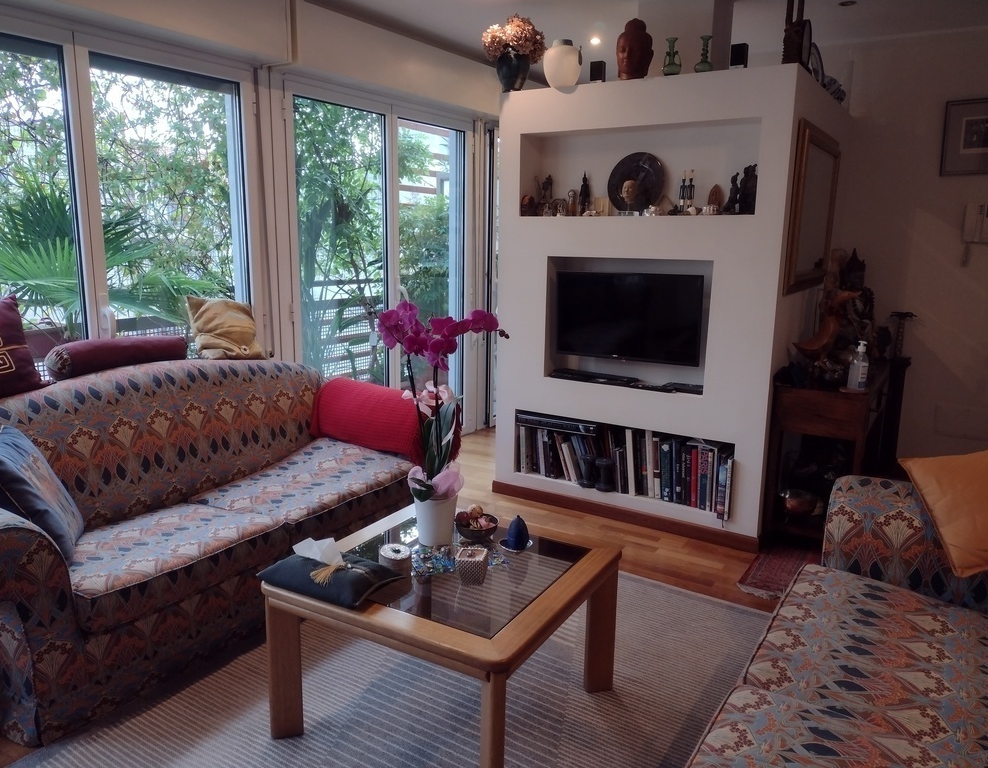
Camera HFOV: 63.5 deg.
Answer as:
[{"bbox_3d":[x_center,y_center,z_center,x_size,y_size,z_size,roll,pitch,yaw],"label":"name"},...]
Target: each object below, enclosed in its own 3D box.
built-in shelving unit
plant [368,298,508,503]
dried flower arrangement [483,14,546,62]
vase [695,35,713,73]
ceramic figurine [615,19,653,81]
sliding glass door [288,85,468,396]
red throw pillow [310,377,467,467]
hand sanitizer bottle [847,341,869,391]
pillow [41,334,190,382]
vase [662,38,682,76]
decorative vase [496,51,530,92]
[{"bbox_3d":[0.966,-0.441,4.315,1.420,2.065,1.320,7,12,32],"label":"built-in shelving unit"},{"bbox_3d":[-0.166,0.046,2.385,0.420,0.590,0.260,2,10,6],"label":"plant"},{"bbox_3d":[0.097,-1.712,3.972,0.310,0.240,0.260,7,12,32],"label":"dried flower arrangement"},{"bbox_3d":[0.905,-1.417,3.452,0.080,0.163,0.080,7,12,32],"label":"vase"},{"bbox_3d":[0.648,-1.519,3.661,0.165,0.275,0.185,7,12,32],"label":"ceramic figurine"},{"bbox_3d":[-0.619,-0.574,4.774,0.080,2.110,1.600,7,12,32],"label":"sliding glass door"},{"bbox_3d":[-0.489,0.149,3.557,0.660,0.330,0.290,7,12,32],"label":"red throw pillow"},{"bbox_3d":[1.554,-0.075,3.393,0.075,0.205,0.065,-3,11,-21],"label":"hand sanitizer bottle"},{"bbox_3d":[-1.381,-0.117,2.987,0.135,0.135,0.530,7,12,32],"label":"pillow"},{"bbox_3d":[0.787,-1.436,3.525,0.090,0.170,0.080,7,12,32],"label":"vase"},{"bbox_3d":[0.097,-1.548,3.994,0.165,0.205,0.165,1,10,0],"label":"decorative vase"}]

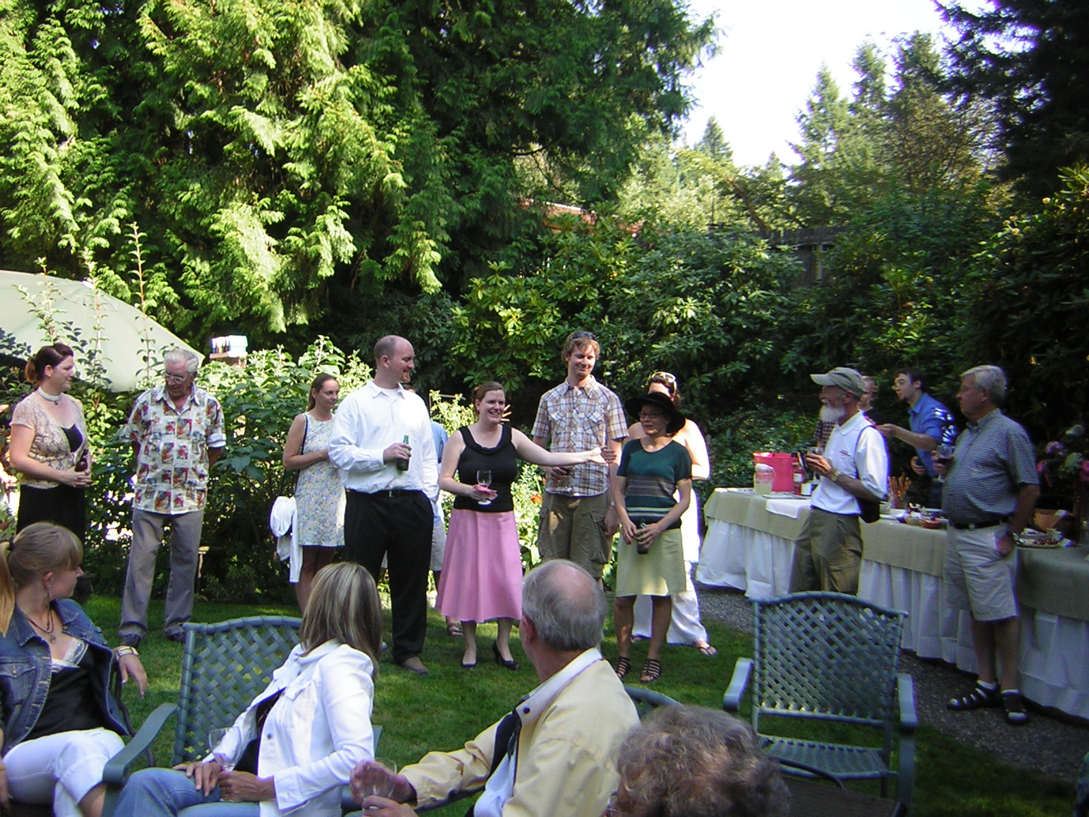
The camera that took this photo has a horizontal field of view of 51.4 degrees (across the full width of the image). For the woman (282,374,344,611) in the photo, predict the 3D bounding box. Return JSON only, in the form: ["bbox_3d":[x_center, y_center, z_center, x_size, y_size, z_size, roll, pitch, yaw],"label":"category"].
[{"bbox_3d":[-1.457,0.587,7.250,0.460,1.610,0.360,1,1,-33],"label":"woman"}]

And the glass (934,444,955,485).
[{"bbox_3d":[2.045,0.288,5.790,0.090,0.210,0.090,5,1,0],"label":"glass"}]

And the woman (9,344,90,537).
[{"bbox_3d":[-2.570,0.520,5.850,0.400,1.700,0.480,2,1,24],"label":"woman"}]

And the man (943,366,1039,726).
[{"bbox_3d":[2.237,0.663,5.720,0.480,1.750,0.560,1,1,-24],"label":"man"}]

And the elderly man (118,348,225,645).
[{"bbox_3d":[-2.263,0.519,6.870,0.620,1.750,0.430,1,3,-19],"label":"elderly man"}]

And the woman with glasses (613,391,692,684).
[{"bbox_3d":[0.594,0.690,6.220,0.450,1.560,0.360,2,1,20],"label":"woman with glasses"}]

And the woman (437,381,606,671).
[{"bbox_3d":[-0.147,0.637,6.620,0.950,1.650,0.500,1,3,-14],"label":"woman"}]

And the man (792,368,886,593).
[{"bbox_3d":[1.684,0.644,6.450,0.500,1.750,0.530,0,3,-31],"label":"man"}]

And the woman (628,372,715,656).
[{"bbox_3d":[0.787,0.616,7.100,0.560,1.700,0.420,2,3,12],"label":"woman"}]

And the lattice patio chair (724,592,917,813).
[{"bbox_3d":[0.951,1.159,3.921,0.610,0.900,0.630,2,3,16],"label":"lattice patio chair"}]

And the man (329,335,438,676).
[{"bbox_3d":[-0.904,0.520,6.420,0.620,1.860,0.450,1,3,-22],"label":"man"}]

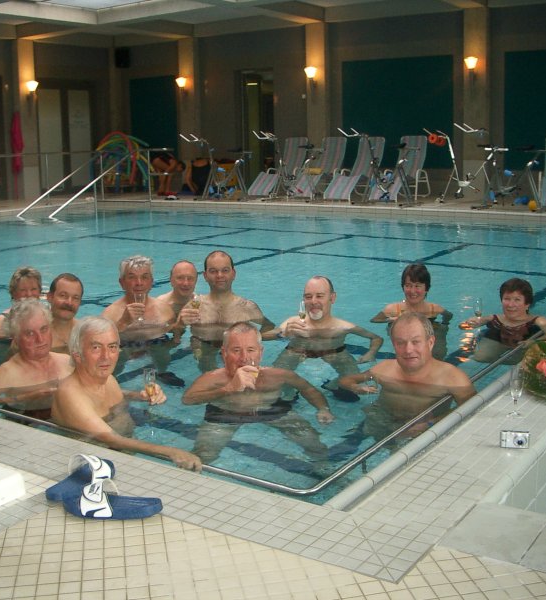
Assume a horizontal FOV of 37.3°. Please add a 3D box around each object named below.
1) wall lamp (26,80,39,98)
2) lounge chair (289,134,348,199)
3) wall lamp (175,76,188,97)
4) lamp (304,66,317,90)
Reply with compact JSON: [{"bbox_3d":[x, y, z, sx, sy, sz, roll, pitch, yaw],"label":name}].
[{"bbox_3d":[-4.960,-4.362,16.682,0.250,0.420,0.230,6,13,33],"label":"wall lamp"},{"bbox_3d":[0.883,-2.486,15.213,0.660,1.140,1.030,8,13,39],"label":"lounge chair"},{"bbox_3d":[-1.964,-4.572,17.361,0.230,0.420,0.250,6,13,33],"label":"wall lamp"},{"bbox_3d":[0.722,-4.257,15.581,0.230,0.430,0.250,6,13,33],"label":"lamp"}]

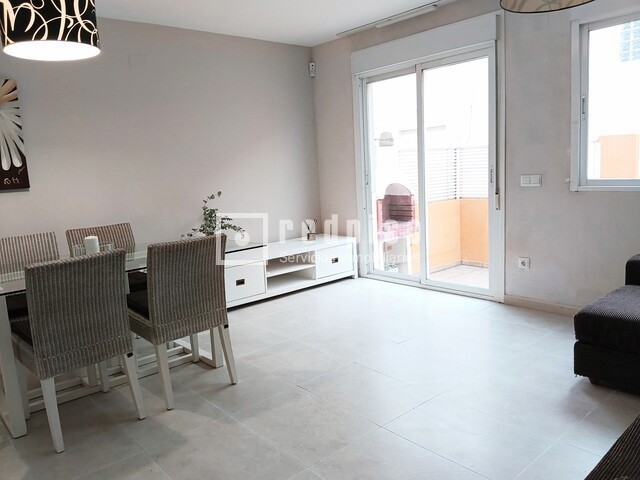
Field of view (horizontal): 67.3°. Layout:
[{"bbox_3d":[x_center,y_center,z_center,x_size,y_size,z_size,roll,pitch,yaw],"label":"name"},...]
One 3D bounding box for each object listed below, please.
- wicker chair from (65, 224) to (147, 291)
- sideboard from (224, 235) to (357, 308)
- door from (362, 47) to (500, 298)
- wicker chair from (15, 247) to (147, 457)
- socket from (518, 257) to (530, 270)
[{"bbox_3d":[-1.411,0.369,3.387,0.435,0.900,0.555,-11,12,-40],"label":"wicker chair"},{"bbox_3d":[-0.445,0.303,4.899,1.815,0.450,0.500,-10,11,-40],"label":"sideboard"},{"bbox_3d":[0.994,-0.573,4.545,0.090,2.081,1.500,-10,11,-40],"label":"door"},{"bbox_3d":[-1.263,0.503,2.481,0.435,0.897,0.555,-11,12,-40],"label":"wicker chair"},{"bbox_3d":[1.662,0.192,3.916,0.018,0.086,0.083,-11,12,-40],"label":"socket"}]

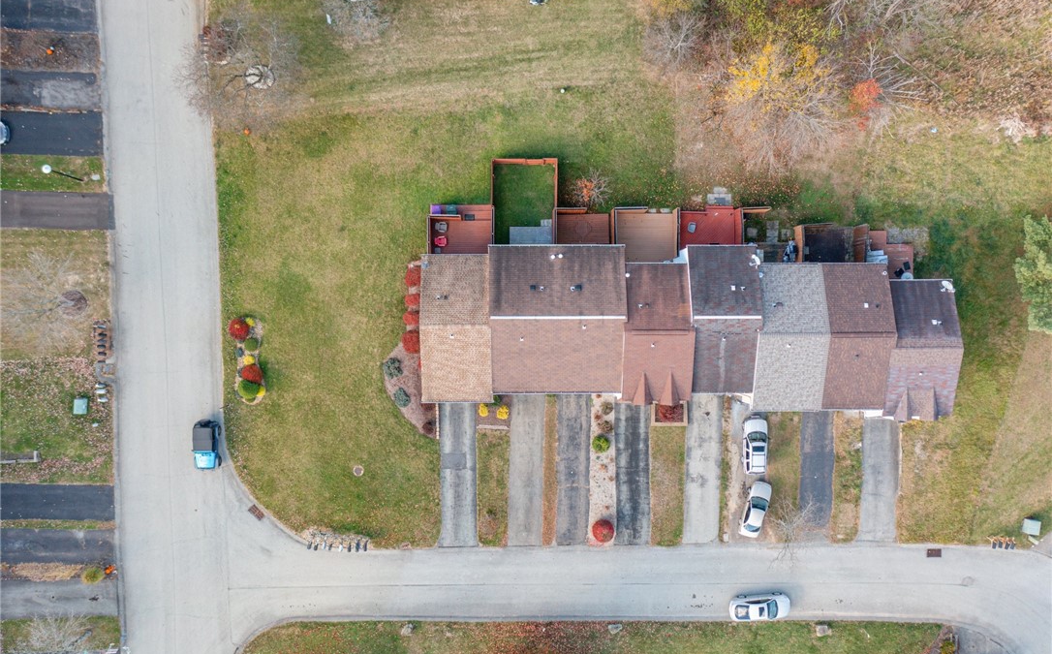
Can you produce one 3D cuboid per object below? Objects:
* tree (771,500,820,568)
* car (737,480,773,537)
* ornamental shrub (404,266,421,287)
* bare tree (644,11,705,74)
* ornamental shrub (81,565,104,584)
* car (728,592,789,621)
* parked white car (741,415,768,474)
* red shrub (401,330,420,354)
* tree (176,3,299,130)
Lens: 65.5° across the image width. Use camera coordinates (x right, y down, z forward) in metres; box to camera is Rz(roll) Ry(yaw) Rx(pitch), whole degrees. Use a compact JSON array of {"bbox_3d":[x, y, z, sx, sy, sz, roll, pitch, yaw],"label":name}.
[{"bbox_3d":[21.183,16.165,64.677,3.900,5.000,5.000,0,91,0],"label":"tree"},{"bbox_3d":[18.652,14.760,66.437,1.780,1.450,4.700,15,91,0],"label":"car"},{"bbox_3d":[-9.052,-4.053,66.235,1.600,1.450,1.700,0,91,0],"label":"ornamental shrub"},{"bbox_3d":[11.486,-22.005,63.768,4.700,6.000,4.800,0,91,0],"label":"bare tree"},{"bbox_3d":[-35.289,20.335,66.746,1.650,0.950,1.400,0,91,0],"label":"ornamental shrub"},{"bbox_3d":[19.088,22.828,66.523,4.850,1.450,1.820,-5,91,0],"label":"car"},{"bbox_3d":[18.605,9.581,66.246,1.800,1.720,4.600,0,91,0],"label":"parked white car"},{"bbox_3d":[-9.216,1.176,66.266,1.750,1.500,1.850,0,91,0],"label":"red shrub"},{"bbox_3d":[-21.776,-19.698,62.543,9.200,8.500,9.400,0,91,0],"label":"tree"}]

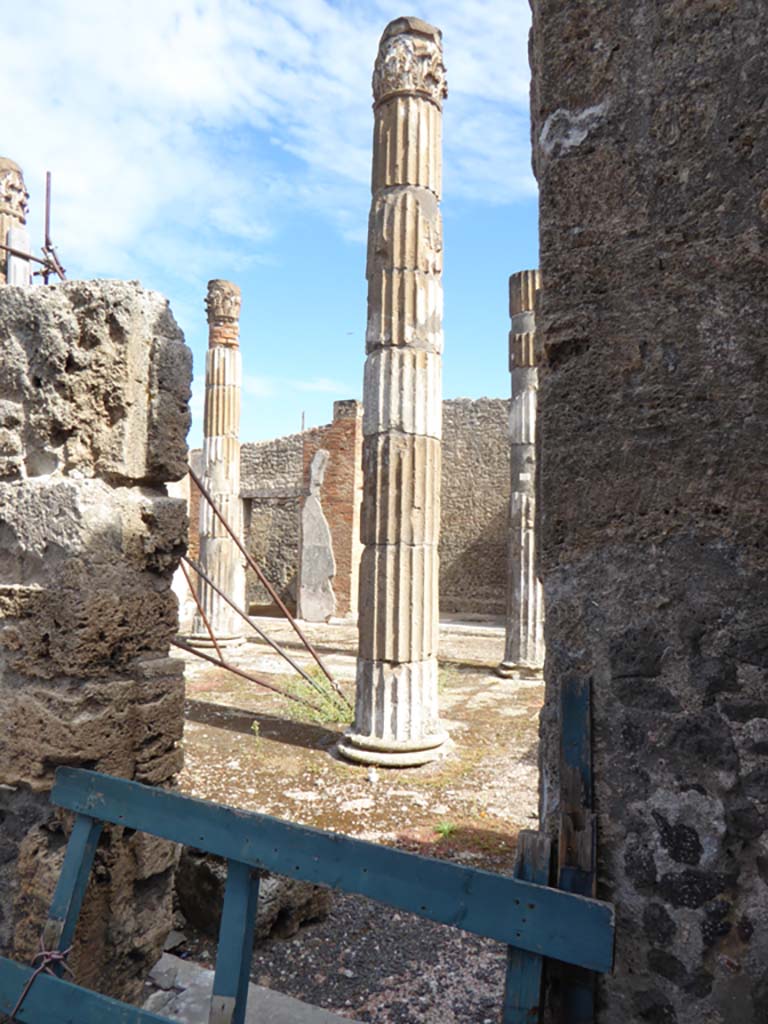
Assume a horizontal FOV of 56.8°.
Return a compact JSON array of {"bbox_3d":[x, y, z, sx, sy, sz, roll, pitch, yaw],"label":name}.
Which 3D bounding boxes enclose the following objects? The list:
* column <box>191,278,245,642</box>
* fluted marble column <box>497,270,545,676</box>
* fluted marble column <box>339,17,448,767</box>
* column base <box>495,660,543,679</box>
[{"bbox_3d":[-2.317,-0.682,10.157,0.790,5.120,0.790,0,-2,0],"label":"column"},{"bbox_3d":[1.709,-0.469,8.269,0.780,4.600,0.780,0,-2,0],"label":"fluted marble column"},{"bbox_3d":[0.137,-0.899,5.191,0.790,5.200,0.790,0,-2,0],"label":"fluted marble column"},{"bbox_3d":[1.694,1.760,8.182,0.790,0.140,0.790,0,-2,0],"label":"column base"}]

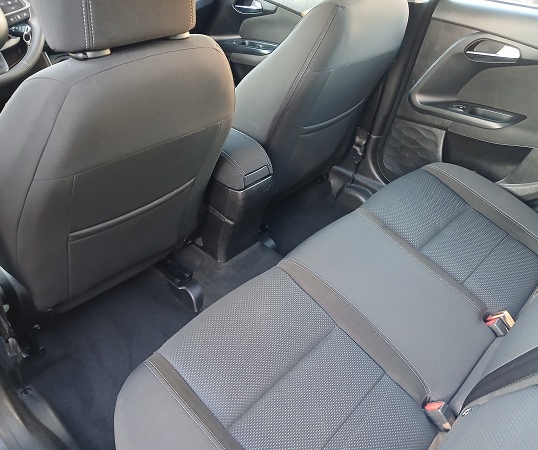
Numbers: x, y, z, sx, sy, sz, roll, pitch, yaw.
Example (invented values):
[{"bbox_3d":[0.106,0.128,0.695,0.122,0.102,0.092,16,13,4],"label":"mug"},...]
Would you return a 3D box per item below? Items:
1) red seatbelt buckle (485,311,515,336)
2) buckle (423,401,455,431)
[{"bbox_3d":[0.565,0.241,1.140,0.054,0.034,0.046,-28,83,-34],"label":"red seatbelt buckle"},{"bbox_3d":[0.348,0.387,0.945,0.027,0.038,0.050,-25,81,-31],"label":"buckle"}]

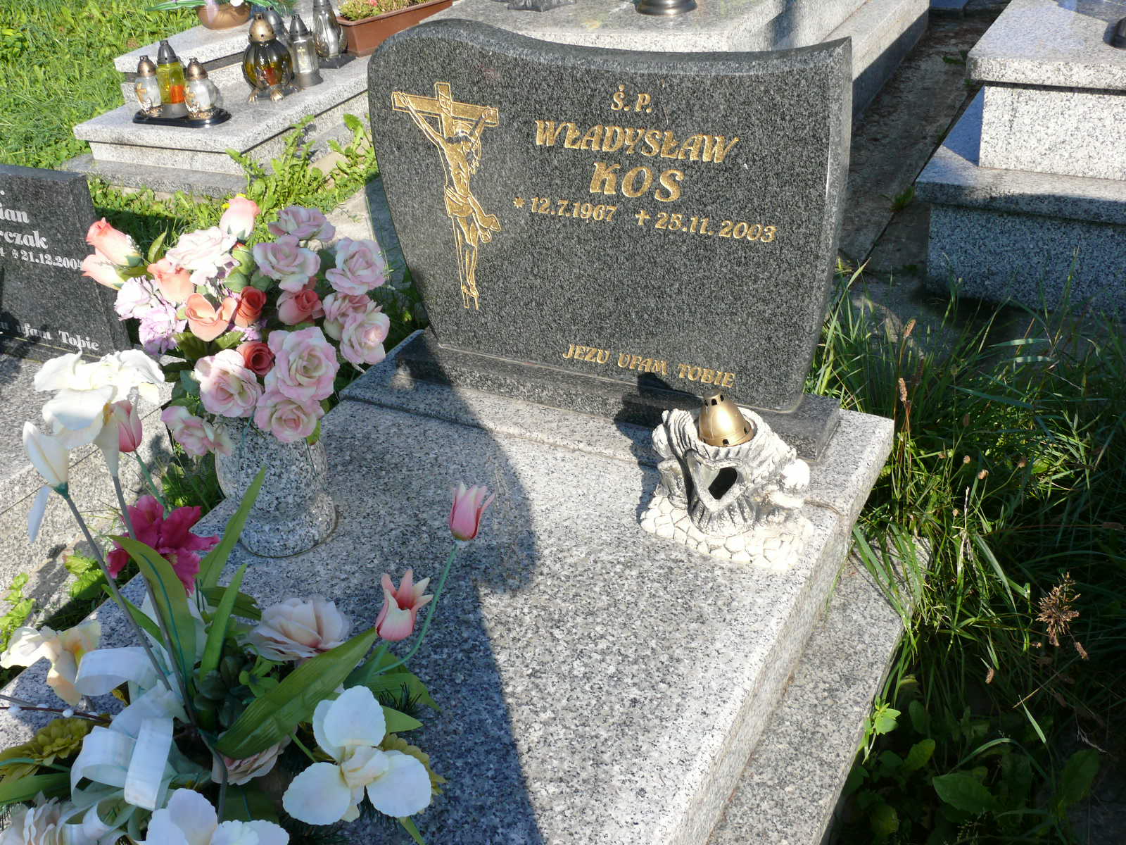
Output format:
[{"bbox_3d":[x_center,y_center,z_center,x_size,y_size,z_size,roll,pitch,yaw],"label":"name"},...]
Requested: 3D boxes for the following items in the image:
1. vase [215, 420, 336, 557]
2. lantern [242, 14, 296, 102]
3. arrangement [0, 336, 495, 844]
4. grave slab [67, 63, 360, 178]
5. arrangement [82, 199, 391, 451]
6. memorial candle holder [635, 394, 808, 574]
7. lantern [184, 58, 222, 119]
[{"bbox_3d":[-0.419,0.057,1.642,0.160,0.232,0.160,-4,32,3],"label":"vase"},{"bbox_3d":[-1.062,-1.319,4.102,0.181,0.284,0.181,12,36,26],"label":"lantern"},{"bbox_3d":[-0.377,0.180,1.225,0.567,0.484,0.556,12,36,27],"label":"arrangement"},{"bbox_3d":[-0.982,-1.342,4.515,0.759,0.130,1.700,12,36,26],"label":"grave slab"},{"bbox_3d":[-0.438,-0.126,1.527,0.422,0.335,0.355,12,36,27],"label":"arrangement"},{"bbox_3d":[0.232,0.046,1.554,0.242,0.201,0.163,12,36,27],"label":"memorial candle holder"},{"bbox_3d":[-1.258,-1.168,3.971,0.128,0.199,0.128,12,36,26],"label":"lantern"}]

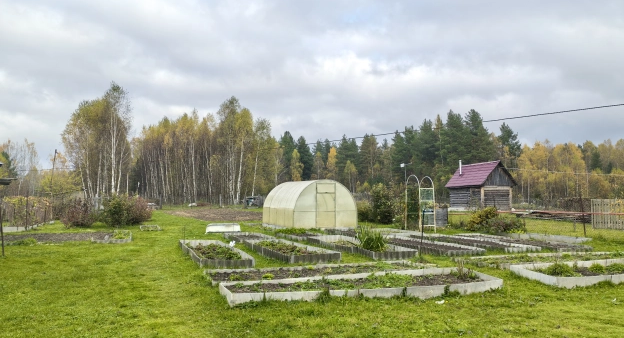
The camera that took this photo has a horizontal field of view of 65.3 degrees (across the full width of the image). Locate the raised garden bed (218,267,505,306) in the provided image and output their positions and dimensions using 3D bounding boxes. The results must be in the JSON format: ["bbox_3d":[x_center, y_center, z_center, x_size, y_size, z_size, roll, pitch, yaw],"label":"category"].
[{"bbox_3d":[0.816,1.842,7.744,4.400,0.200,1.270,1,-3,-19],"label":"raised garden bed"}]

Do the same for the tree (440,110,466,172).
[{"bbox_3d":[24.712,-2.268,85.222,4.800,16.200,4.800,0,-3,0],"label":"tree"}]

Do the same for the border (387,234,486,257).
[{"bbox_3d":[3.150,2.199,14.256,1.000,0.170,4.450,1,-3,-19],"label":"border"}]

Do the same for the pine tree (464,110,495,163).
[{"bbox_3d":[29.428,-2.268,85.222,5.400,16.200,5.400,0,-3,0],"label":"pine tree"}]

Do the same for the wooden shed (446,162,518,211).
[{"bbox_3d":[14.688,1.603,42.710,3.320,4.280,5.820,1,-3,-14],"label":"wooden shed"}]

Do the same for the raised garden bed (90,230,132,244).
[{"bbox_3d":[-6.846,2.314,16.638,1.150,0.150,3.100,1,-3,-19],"label":"raised garden bed"}]

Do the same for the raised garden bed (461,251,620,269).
[{"bbox_3d":[5.680,2.042,11.010,4.600,0.150,1.100,1,-3,-17],"label":"raised garden bed"}]

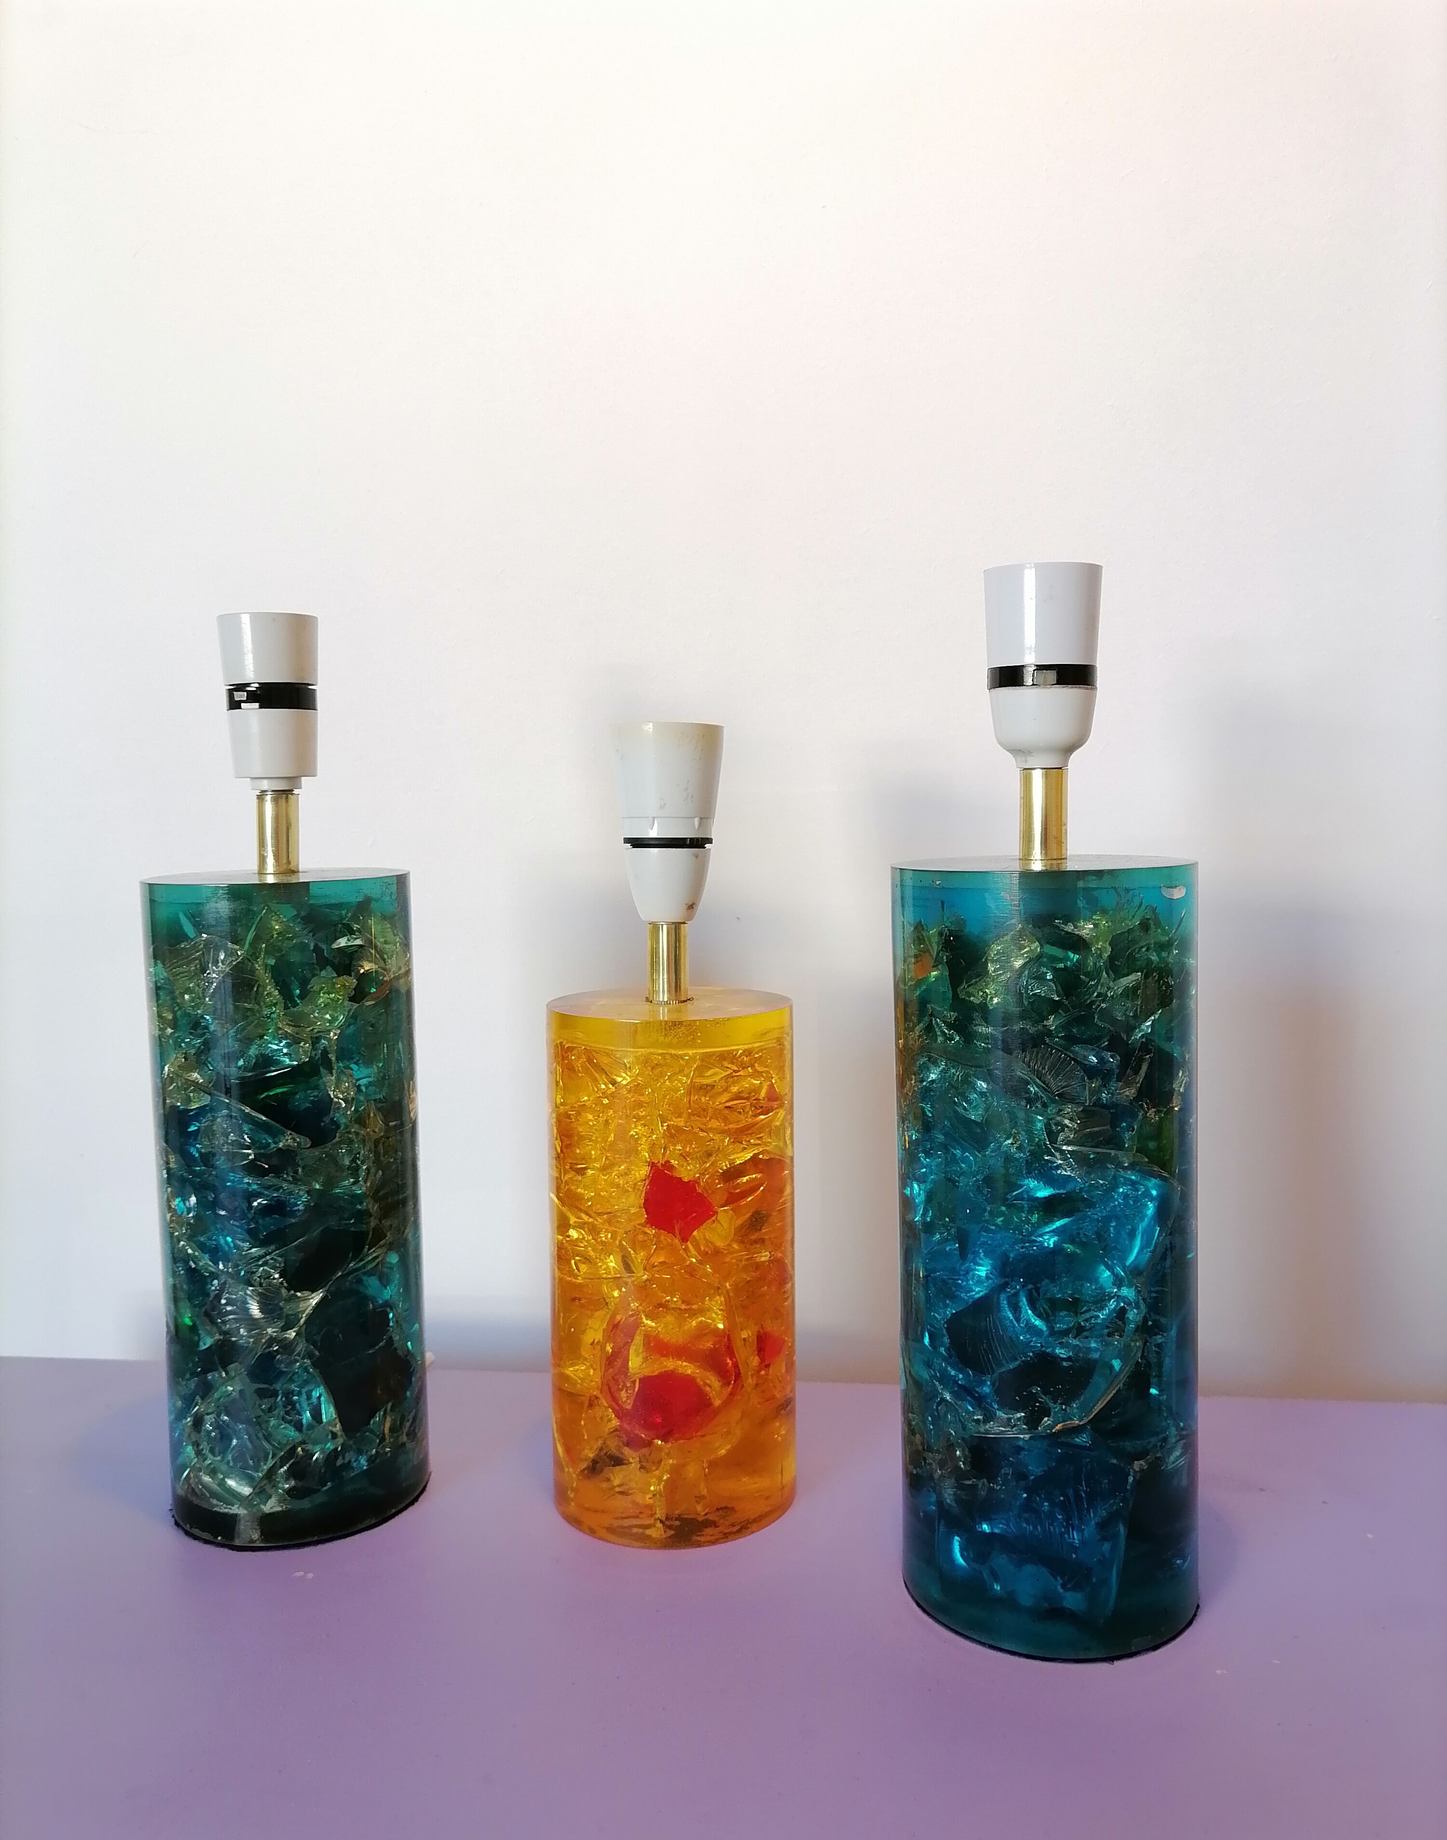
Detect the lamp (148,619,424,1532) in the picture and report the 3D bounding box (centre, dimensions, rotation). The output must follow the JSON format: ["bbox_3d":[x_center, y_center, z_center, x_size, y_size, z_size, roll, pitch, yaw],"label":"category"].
[{"bbox_3d":[-0.174,0.058,0.576,0.102,0.349,0.102,-2,5,-17],"label":"lamp"}]

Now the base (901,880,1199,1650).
[{"bbox_3d":[0.114,0.107,0.503,0.102,0.254,0.102,0,5,13],"label":"base"}]

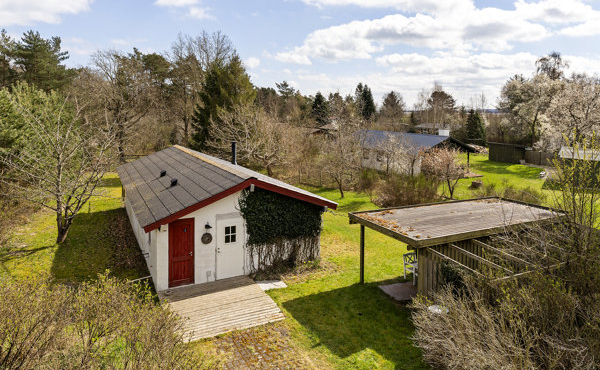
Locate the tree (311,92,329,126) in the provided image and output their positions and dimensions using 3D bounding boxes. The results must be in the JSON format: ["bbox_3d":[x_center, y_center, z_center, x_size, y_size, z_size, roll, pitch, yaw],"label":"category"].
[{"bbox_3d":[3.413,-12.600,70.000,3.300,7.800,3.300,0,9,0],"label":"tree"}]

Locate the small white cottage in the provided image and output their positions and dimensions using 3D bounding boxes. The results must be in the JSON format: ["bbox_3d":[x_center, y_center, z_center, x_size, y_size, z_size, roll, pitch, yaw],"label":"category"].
[{"bbox_3d":[-4.604,0.329,18.808,6.511,3.458,13.508,-5,12,-27],"label":"small white cottage"}]

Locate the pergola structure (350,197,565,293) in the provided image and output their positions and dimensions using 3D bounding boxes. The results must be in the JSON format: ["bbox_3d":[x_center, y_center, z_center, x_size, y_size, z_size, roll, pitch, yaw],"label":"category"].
[{"bbox_3d":[5.100,2.030,12.650,6.200,2.350,3.000,-4,10,-24],"label":"pergola structure"}]

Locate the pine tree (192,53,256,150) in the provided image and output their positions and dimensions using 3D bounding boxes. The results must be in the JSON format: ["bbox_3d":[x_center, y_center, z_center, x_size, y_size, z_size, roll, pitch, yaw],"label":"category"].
[{"bbox_3d":[-8.989,-9.694,47.000,7.300,11.300,7.000,-2,10,-10],"label":"pine tree"}]

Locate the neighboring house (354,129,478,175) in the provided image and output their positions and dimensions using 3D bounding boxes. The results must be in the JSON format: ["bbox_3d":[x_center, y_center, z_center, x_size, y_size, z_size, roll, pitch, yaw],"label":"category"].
[{"bbox_3d":[10.800,-3.500,40.500,7.900,3.600,11.000,-5,11,-29],"label":"neighboring house"}]

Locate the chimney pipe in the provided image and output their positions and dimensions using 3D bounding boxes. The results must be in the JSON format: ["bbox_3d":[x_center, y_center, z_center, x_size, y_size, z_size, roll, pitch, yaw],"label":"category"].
[{"bbox_3d":[-3.934,-1.860,23.667,0.260,1.423,0.260,0,10,0],"label":"chimney pipe"}]

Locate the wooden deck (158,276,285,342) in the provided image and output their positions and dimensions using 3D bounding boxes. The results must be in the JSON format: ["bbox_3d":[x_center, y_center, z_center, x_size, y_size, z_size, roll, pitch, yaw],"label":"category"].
[{"bbox_3d":[-2.300,3.410,11.260,2.850,0.180,2.950,-5,11,-27],"label":"wooden deck"}]

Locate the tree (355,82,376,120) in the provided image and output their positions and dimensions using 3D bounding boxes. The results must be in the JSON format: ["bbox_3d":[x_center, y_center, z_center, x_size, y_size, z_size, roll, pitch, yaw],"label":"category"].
[{"bbox_3d":[10.578,-11.542,64.984,3.553,10.236,3.553,0,10,0],"label":"tree"}]

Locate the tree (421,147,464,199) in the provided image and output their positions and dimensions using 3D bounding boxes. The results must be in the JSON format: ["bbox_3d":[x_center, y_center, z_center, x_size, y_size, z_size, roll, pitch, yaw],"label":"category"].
[{"bbox_3d":[8.906,-0.719,25.000,2.650,3.100,2.600,3,10,19],"label":"tree"}]

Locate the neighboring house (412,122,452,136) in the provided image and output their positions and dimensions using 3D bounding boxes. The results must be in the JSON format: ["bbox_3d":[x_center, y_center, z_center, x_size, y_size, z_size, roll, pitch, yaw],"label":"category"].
[{"bbox_3d":[23.335,-9.208,71.509,9.000,3.300,6.500,2,10,8],"label":"neighboring house"}]

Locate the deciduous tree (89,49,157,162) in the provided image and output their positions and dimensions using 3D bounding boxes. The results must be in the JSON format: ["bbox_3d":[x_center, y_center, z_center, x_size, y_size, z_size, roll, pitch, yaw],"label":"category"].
[{"bbox_3d":[-19.107,-8.387,43.090,7.320,11.889,7.320,0,10,0],"label":"deciduous tree"}]

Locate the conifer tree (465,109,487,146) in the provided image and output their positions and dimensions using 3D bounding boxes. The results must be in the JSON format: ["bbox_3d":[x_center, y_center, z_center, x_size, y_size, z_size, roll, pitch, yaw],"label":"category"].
[{"bbox_3d":[26.325,-8.550,60.000,3.300,5.600,3.300,4,10,23],"label":"conifer tree"}]

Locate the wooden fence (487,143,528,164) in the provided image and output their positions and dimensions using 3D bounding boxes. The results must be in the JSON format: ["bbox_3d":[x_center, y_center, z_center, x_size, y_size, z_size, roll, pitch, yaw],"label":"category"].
[{"bbox_3d":[22.620,-3.440,43.524,3.743,2.000,0.200,7,13,35],"label":"wooden fence"}]

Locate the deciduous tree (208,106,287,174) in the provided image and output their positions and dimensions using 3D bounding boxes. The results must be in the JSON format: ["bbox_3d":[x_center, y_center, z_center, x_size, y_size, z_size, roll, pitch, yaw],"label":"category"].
[{"bbox_3d":[-4.490,-3.843,34.219,7.013,6.134,6.662,0,10,0],"label":"deciduous tree"}]

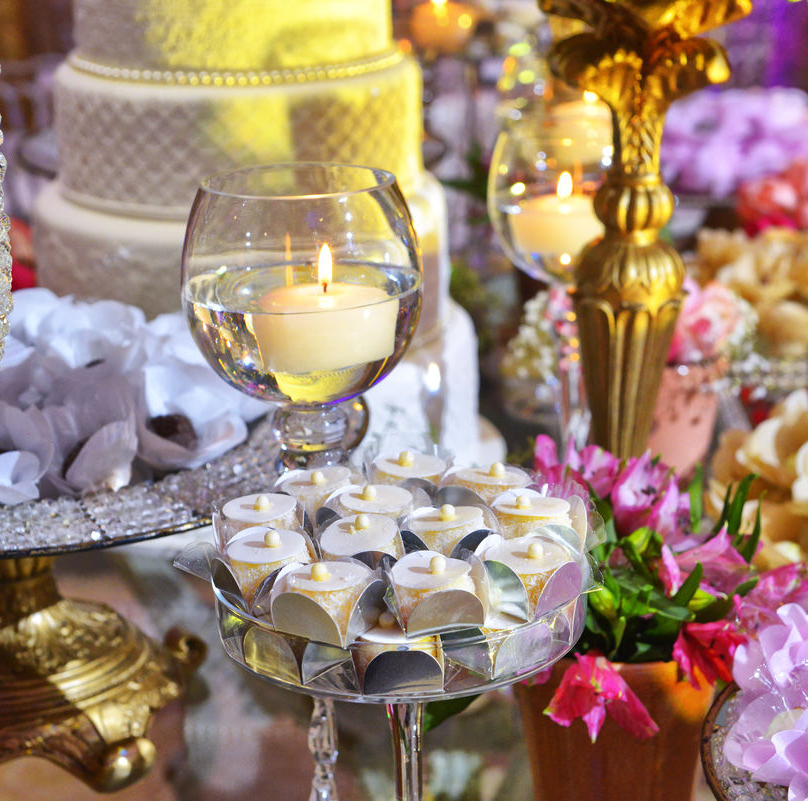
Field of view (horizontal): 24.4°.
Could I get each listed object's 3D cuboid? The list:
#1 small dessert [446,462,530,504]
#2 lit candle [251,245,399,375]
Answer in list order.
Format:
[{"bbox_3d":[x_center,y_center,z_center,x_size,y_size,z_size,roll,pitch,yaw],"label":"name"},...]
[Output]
[{"bbox_3d":[0.044,0.045,0.908,0.039,0.030,0.039,0,17,0],"label":"small dessert"},{"bbox_3d":[-0.038,-0.047,0.897,0.067,0.056,0.067,-2,17,0],"label":"lit candle"}]

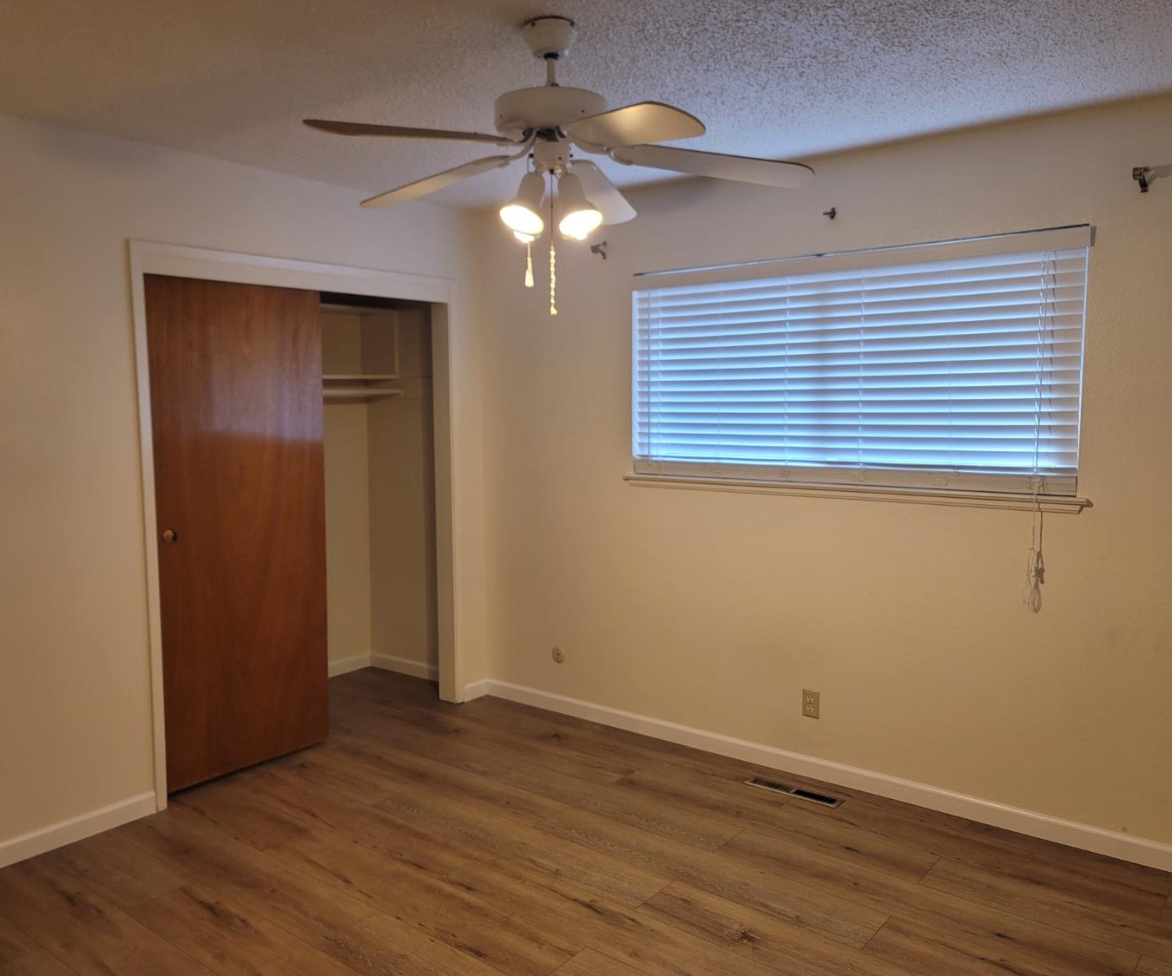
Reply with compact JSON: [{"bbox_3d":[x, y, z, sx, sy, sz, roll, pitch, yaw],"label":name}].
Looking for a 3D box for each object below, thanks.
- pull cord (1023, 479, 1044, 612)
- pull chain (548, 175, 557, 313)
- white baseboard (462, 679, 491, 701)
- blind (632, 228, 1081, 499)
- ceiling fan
[{"bbox_3d":[1.517,0.198,3.198,0.055,0.456,0.030,4,7,38],"label":"pull cord"},{"bbox_3d":[-0.083,-0.603,2.323,0.020,0.347,0.020,0,5,0],"label":"pull chain"},{"bbox_3d":[-0.582,1.053,4.879,0.014,0.083,0.164,4,7,38],"label":"white baseboard"},{"bbox_3d":[0.931,-0.456,3.638,1.788,0.877,0.065,4,7,38],"label":"blind"},{"bbox_3d":[-0.119,-0.885,2.351,1.260,0.540,1.270,4,7,38],"label":"ceiling fan"}]

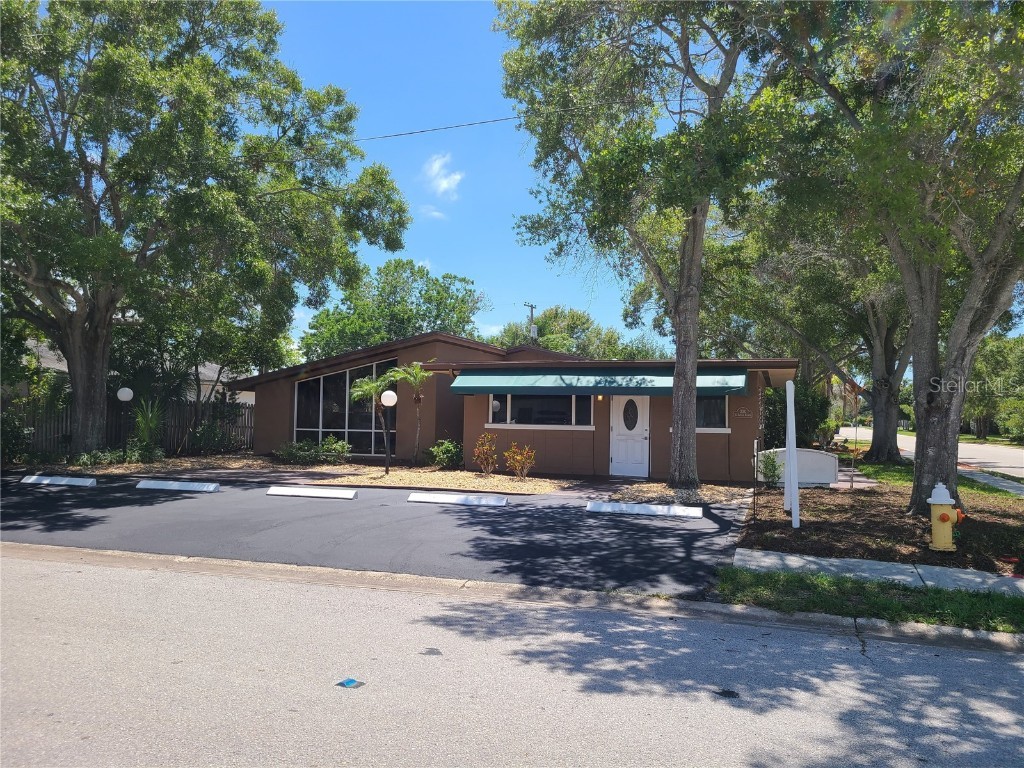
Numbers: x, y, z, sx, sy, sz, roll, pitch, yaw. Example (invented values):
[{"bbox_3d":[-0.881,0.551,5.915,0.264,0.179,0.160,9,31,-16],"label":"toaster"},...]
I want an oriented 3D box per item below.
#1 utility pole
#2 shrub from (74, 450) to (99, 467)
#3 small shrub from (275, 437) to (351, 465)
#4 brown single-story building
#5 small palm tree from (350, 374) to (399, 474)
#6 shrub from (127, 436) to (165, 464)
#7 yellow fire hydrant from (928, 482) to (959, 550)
[{"bbox_3d":[1.620,-1.165,59.756,0.800,10.160,2.200,0,-2,19],"label":"utility pole"},{"bbox_3d":[-11.684,2.007,21.135,0.650,0.430,0.600,0,-2,19],"label":"shrub"},{"bbox_3d":[-6.006,1.938,23.201,2.100,0.850,1.150,0,-2,19],"label":"small shrub"},{"bbox_3d":[0.156,0.607,26.203,17.630,3.920,13.000,0,-2,19],"label":"brown single-story building"},{"bbox_3d":[-3.897,0.992,21.800,1.500,2.700,1.500,0,-2,19],"label":"small palm tree"},{"bbox_3d":[-10.655,1.887,22.390,1.100,0.800,1.000,0,-2,19],"label":"shrub"},{"bbox_3d":[4.904,1.510,8.700,0.410,0.790,0.370,0,-2,19],"label":"yellow fire hydrant"}]

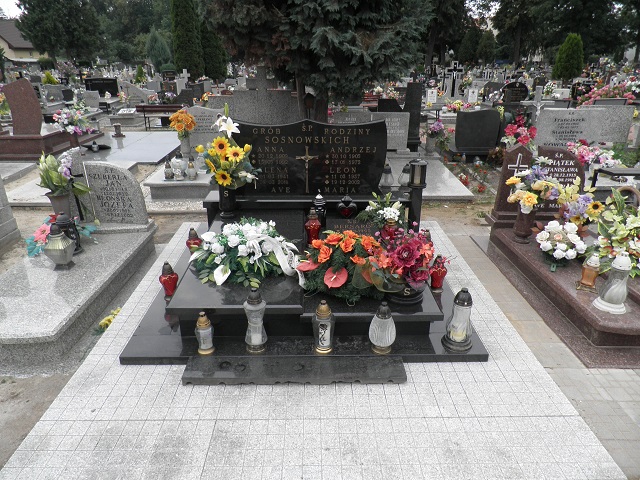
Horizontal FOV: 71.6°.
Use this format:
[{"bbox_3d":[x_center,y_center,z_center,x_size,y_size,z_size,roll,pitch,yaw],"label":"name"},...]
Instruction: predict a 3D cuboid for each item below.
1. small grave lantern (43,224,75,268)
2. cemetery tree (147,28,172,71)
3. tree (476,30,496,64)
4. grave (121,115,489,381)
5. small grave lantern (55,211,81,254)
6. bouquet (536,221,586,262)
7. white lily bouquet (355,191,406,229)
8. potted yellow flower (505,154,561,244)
[{"bbox_3d":[-1.887,0.031,3.202,0.220,0.310,0.220,0,23,-1],"label":"small grave lantern"},{"bbox_3d":[-12.535,-14.745,34.736,2.100,3.280,2.100,0,23,-1],"label":"cemetery tree"},{"bbox_3d":[16.680,-18.906,44.528,1.900,3.831,1.900,0,23,-1],"label":"tree"},{"bbox_3d":[-0.097,-0.199,3.117,2.000,1.070,2.200,0,23,-1],"label":"grave"},{"bbox_3d":[-1.865,-0.051,3.330,0.130,0.285,0.130,0,23,-1],"label":"small grave lantern"},{"bbox_3d":[1.680,0.014,3.100,0.370,0.300,0.300,0,23,-1],"label":"bouquet"},{"bbox_3d":[0.464,-0.214,3.502,0.390,0.320,0.290,0,23,-1],"label":"white lily bouquet"},{"bbox_3d":[1.598,-0.297,3.336,0.420,0.690,0.400,0,23,-1],"label":"potted yellow flower"}]

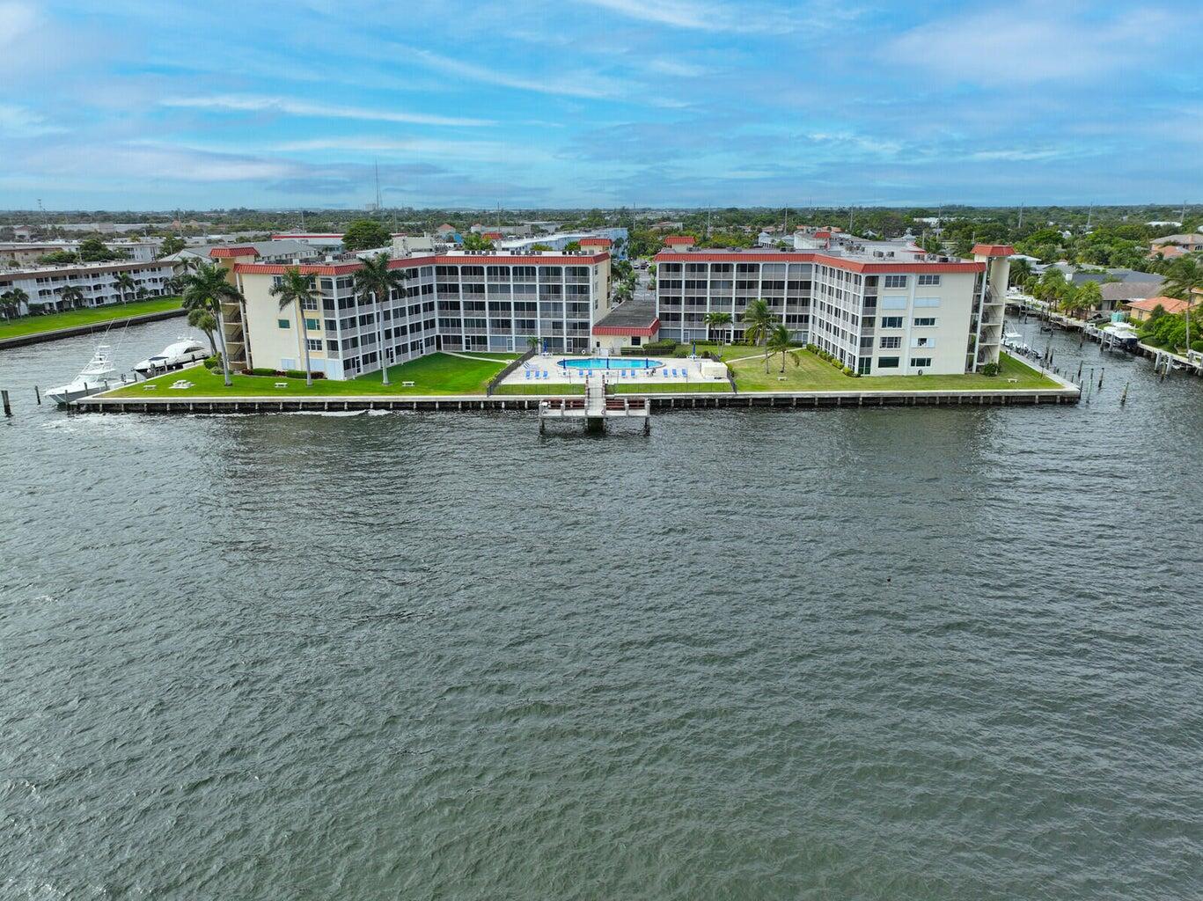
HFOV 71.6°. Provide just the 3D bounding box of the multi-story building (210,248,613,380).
[{"bbox_3d":[-25.580,-21.880,124.330,51.000,15.400,40.000,2,16,9],"label":"multi-story building"}]

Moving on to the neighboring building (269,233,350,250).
[{"bbox_3d":[-147.598,-108.357,434.869,41.000,8.000,26.000,1,16,4],"label":"neighboring building"}]

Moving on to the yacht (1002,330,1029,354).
[{"bbox_3d":[66.011,-16.313,132.171,3.200,3.600,10.300,2,17,9],"label":"yacht"}]

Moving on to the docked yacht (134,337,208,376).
[{"bbox_3d":[-62.973,-13.165,120.693,4.400,5.200,14.600,2,16,6],"label":"docked yacht"}]

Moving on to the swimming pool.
[{"bbox_3d":[1.385,-11.852,120.871,15.600,1.500,8.800,2,17,8],"label":"swimming pool"}]

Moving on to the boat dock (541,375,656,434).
[{"bbox_3d":[-0.670,-5.900,96.630,11.800,3.100,19.000,0,16,0],"label":"boat dock"}]

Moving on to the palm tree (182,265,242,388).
[{"bbox_3d":[-47.660,-15.480,103.460,7.600,15.000,7.400,0,16,0],"label":"palm tree"}]

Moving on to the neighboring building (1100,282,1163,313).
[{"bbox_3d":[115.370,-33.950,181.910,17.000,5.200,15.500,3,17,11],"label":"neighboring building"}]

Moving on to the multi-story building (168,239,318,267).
[{"bbox_3d":[-121.760,-66.950,290.770,17.500,9.200,78.000,2,16,8],"label":"multi-story building"}]

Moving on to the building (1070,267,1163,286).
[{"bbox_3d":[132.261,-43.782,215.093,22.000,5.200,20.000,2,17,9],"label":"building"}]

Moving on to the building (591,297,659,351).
[{"bbox_3d":[5.780,-21.855,144.516,9.000,4.300,38.000,3,17,10],"label":"building"}]

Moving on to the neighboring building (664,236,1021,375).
[{"bbox_3d":[31.067,-24.219,129.581,45.000,17.000,42.500,1,16,3],"label":"neighboring building"}]

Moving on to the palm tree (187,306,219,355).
[{"bbox_3d":[-57.370,-16.930,121.360,4.700,7.800,4.700,0,16,0],"label":"palm tree"}]

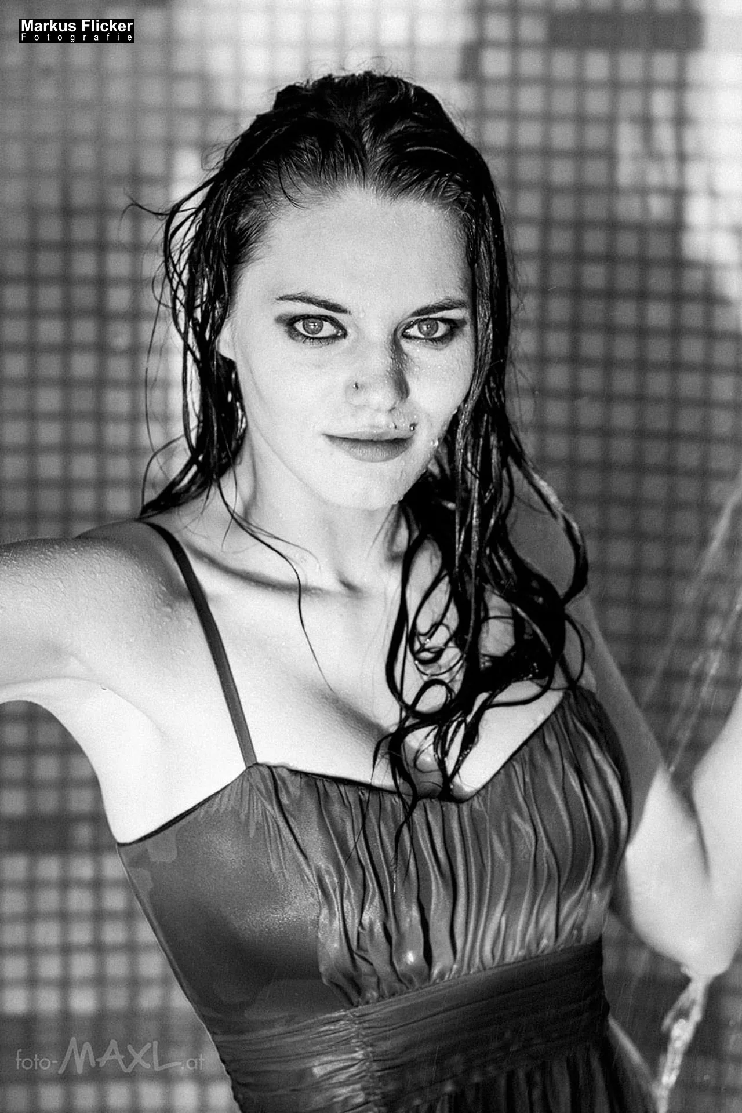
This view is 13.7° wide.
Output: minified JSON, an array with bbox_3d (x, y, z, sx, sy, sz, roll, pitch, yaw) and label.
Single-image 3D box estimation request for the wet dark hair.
[{"bbox_3d":[-0.004,-0.074,1.765,0.245,0.405,0.220,-2,9,-15],"label":"wet dark hair"}]

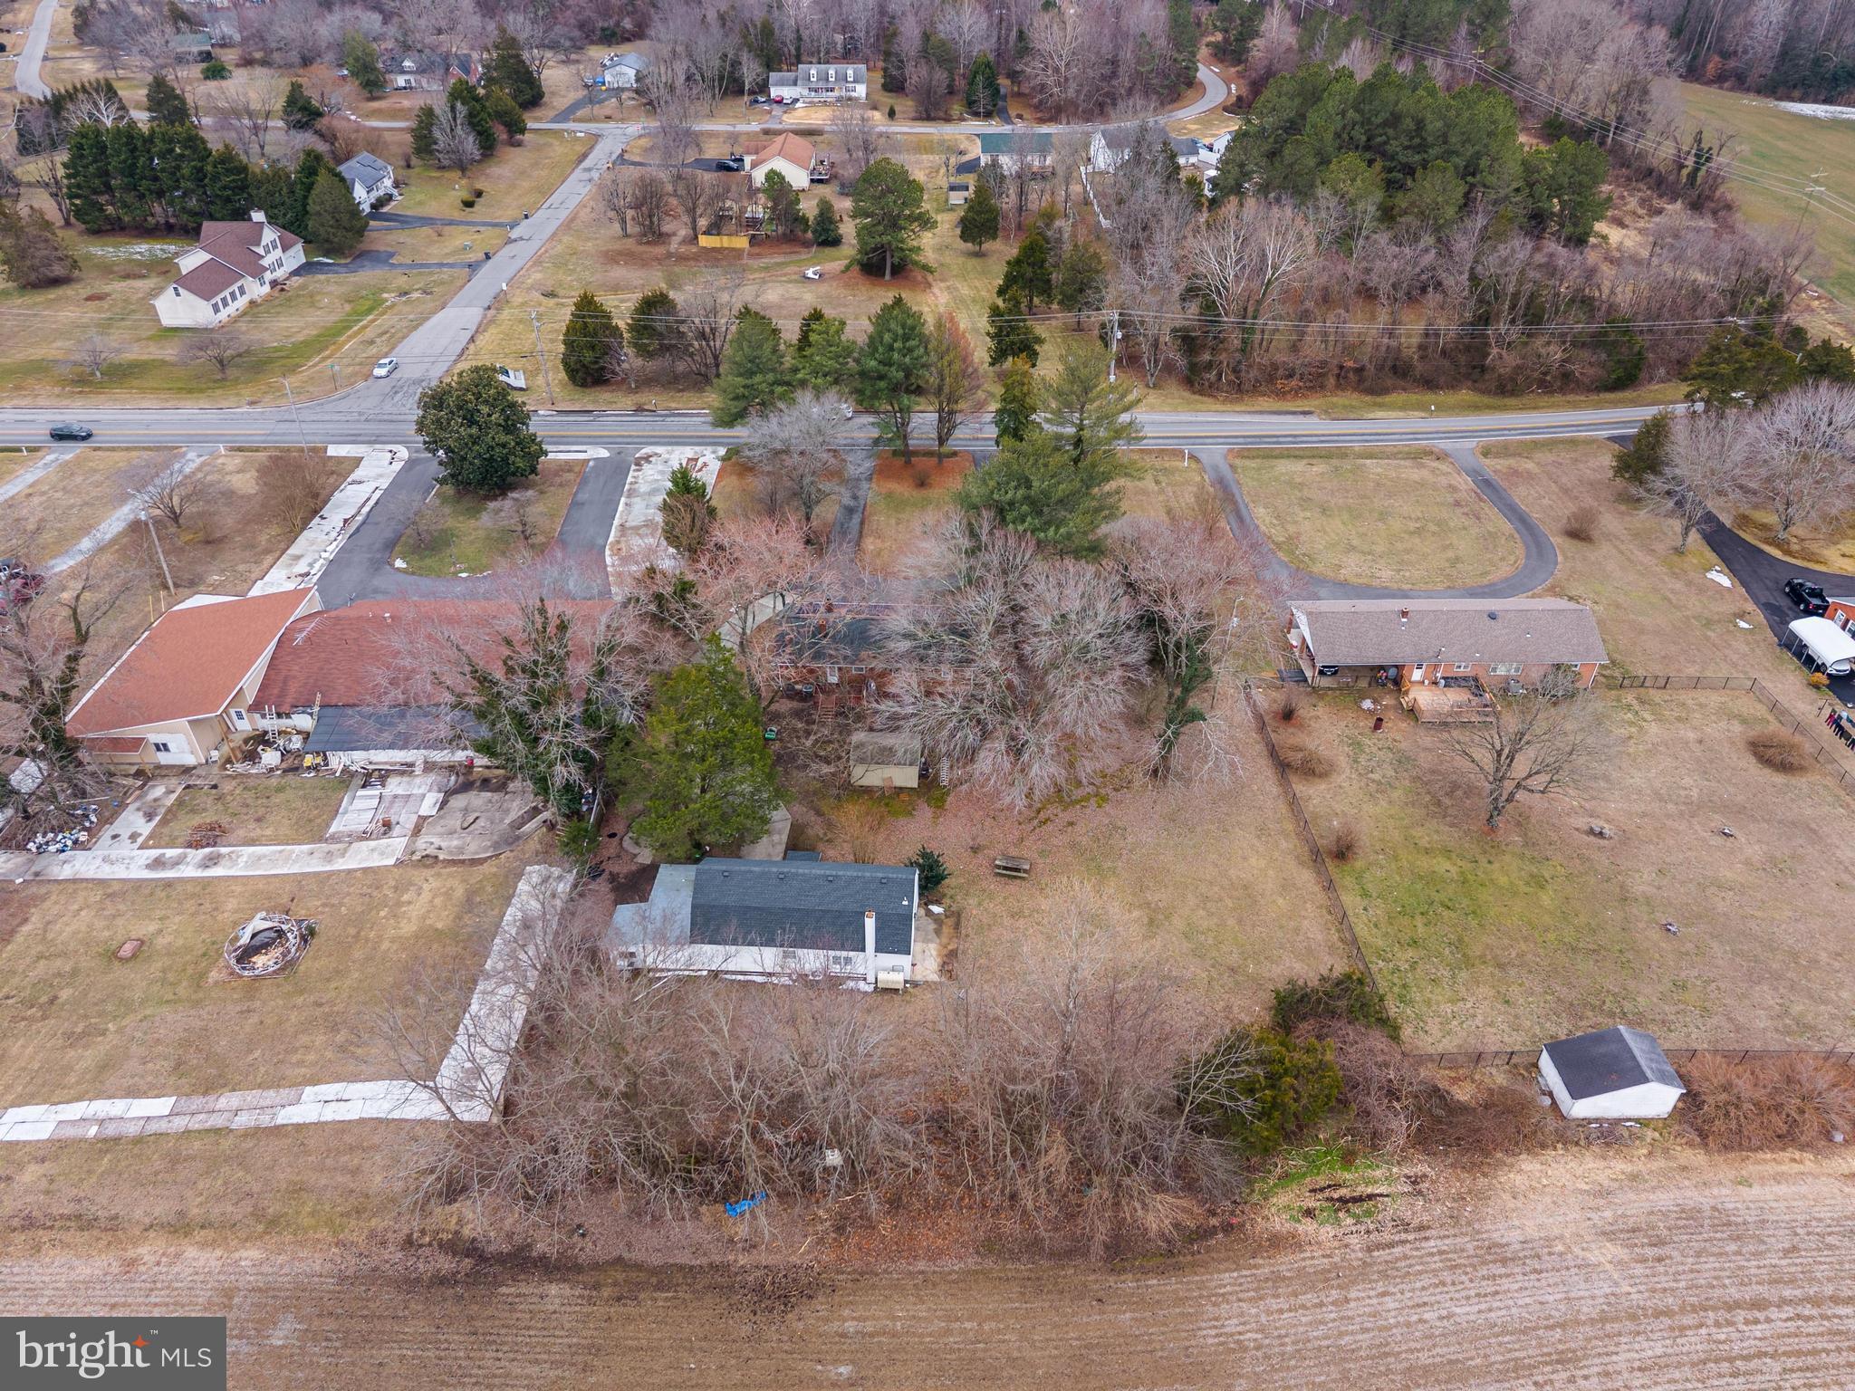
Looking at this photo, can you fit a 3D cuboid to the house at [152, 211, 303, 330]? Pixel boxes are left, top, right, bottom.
[{"bbox_3d":[-98.500,-60.813,178.471,12.200,9.600,33.000,-1,33,-1],"label":"house"}]

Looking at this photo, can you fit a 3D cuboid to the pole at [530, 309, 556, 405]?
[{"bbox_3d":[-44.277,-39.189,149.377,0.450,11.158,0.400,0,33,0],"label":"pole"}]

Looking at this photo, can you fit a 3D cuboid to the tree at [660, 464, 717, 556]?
[{"bbox_3d":[-20.429,-15.700,109.885,4.830,8.640,4.830,0,33,0],"label":"tree"}]

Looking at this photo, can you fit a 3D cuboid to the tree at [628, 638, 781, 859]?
[{"bbox_3d":[-14.600,3.092,82.453,9.600,15.500,9.600,0,35,0],"label":"tree"}]

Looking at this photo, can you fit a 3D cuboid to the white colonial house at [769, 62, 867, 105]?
[{"bbox_3d":[-22.750,-129.150,270.150,20.300,6.900,9.200,0,37,0],"label":"white colonial house"}]

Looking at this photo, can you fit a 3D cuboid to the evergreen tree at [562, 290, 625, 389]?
[{"bbox_3d":[-39.290,-41.580,149.030,7.150,11.150,7.150,0,37,0],"label":"evergreen tree"}]

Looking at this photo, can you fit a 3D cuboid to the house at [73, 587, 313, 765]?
[{"bbox_3d":[-62.000,-2.160,109.310,13.800,5.000,19.000,0,36,0],"label":"house"}]

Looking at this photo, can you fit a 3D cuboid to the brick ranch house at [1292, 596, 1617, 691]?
[{"bbox_3d":[41.340,-4.895,104.077,23.200,4.700,9.700,0,33,-1],"label":"brick ranch house"}]

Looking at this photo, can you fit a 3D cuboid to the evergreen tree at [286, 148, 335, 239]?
[{"bbox_3d":[-101.708,-82.722,212.088,7.647,14.445,7.647,0,33,0],"label":"evergreen tree"}]

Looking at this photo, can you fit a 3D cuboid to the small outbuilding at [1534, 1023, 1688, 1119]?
[{"bbox_3d":[36.550,20.150,68.756,5.400,2.900,3.900,0,35,0],"label":"small outbuilding"}]

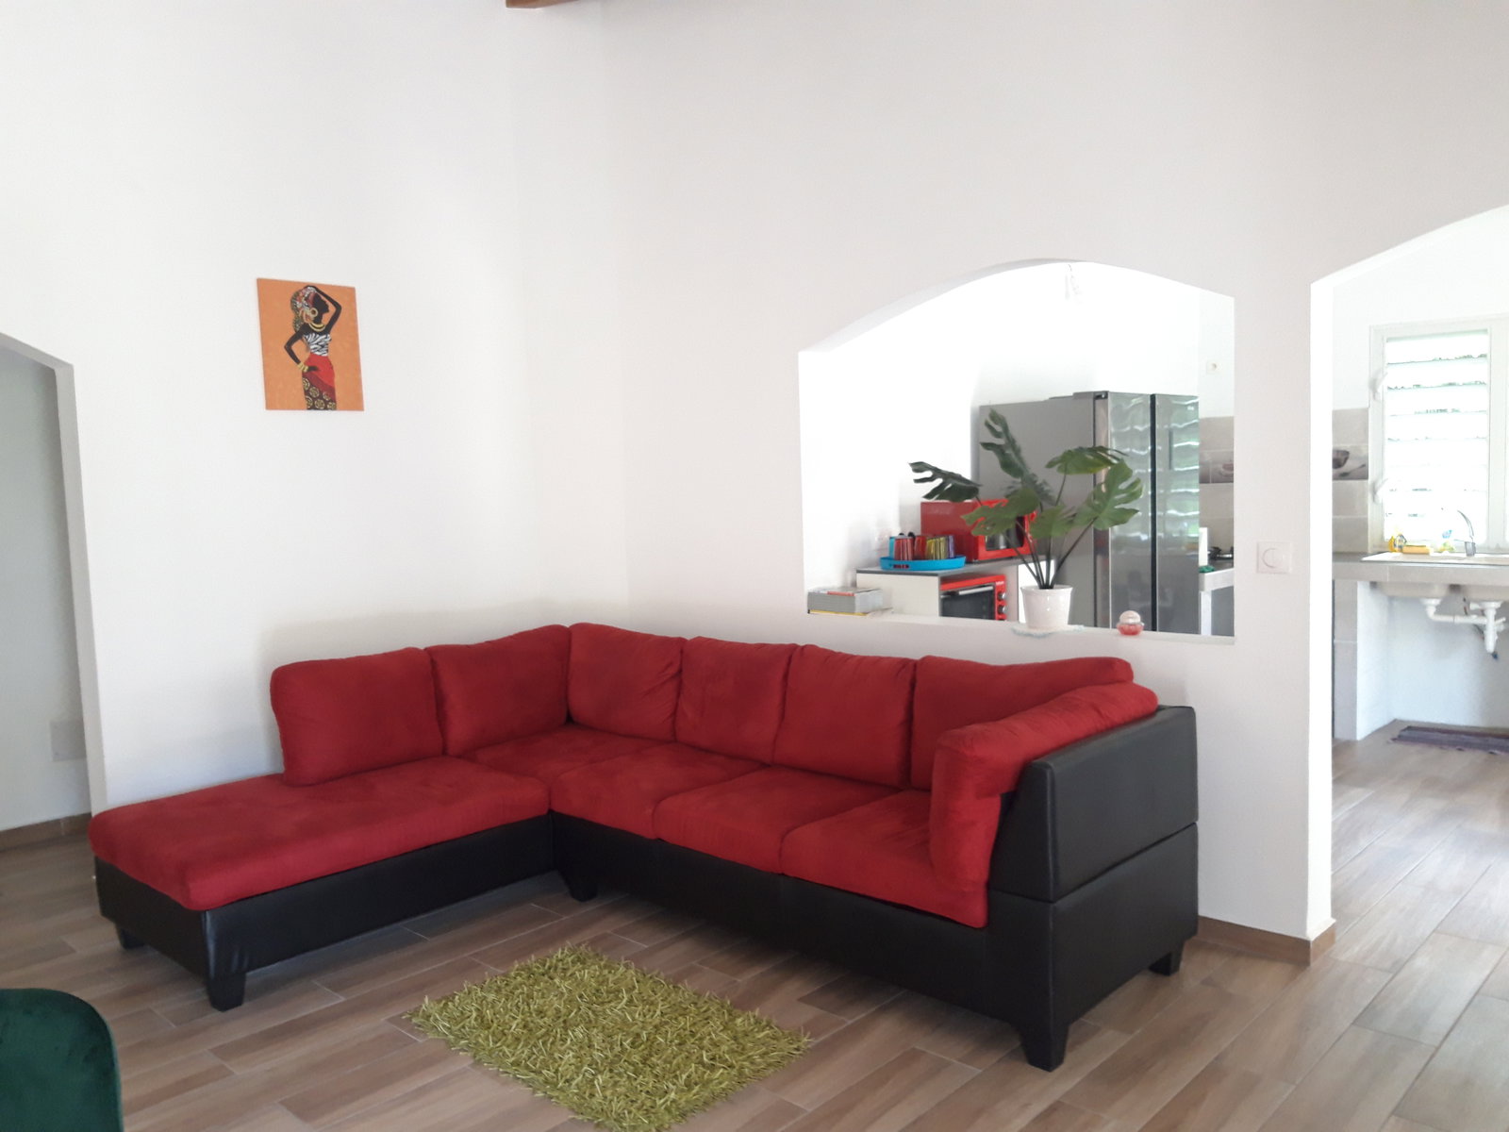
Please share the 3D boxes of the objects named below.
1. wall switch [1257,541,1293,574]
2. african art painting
[{"bbox_3d":[1.491,-0.022,3.248,0.088,0.086,0.012,2,6,44],"label":"wall switch"},{"bbox_3d":[-1.780,-0.877,4.555,0.020,0.500,0.400,2,6,44],"label":"african art painting"}]

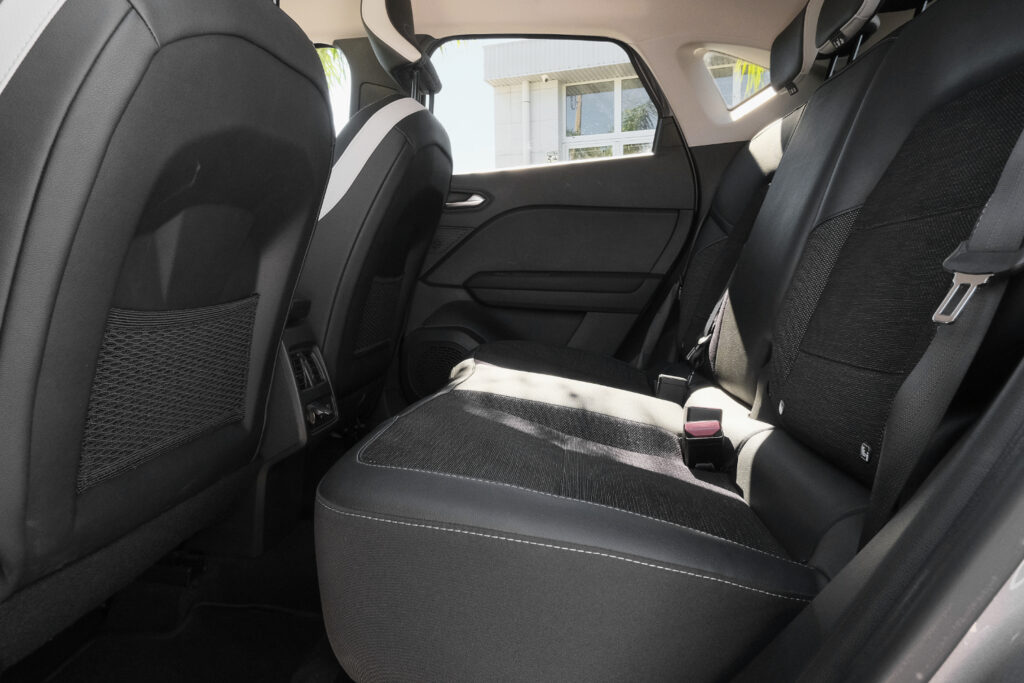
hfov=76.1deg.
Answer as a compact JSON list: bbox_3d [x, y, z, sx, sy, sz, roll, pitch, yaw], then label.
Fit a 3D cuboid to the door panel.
[{"bbox_3d":[0.085,-0.163,1.760,0.810,0.740,0.130,0,8,5],"label":"door panel"}]

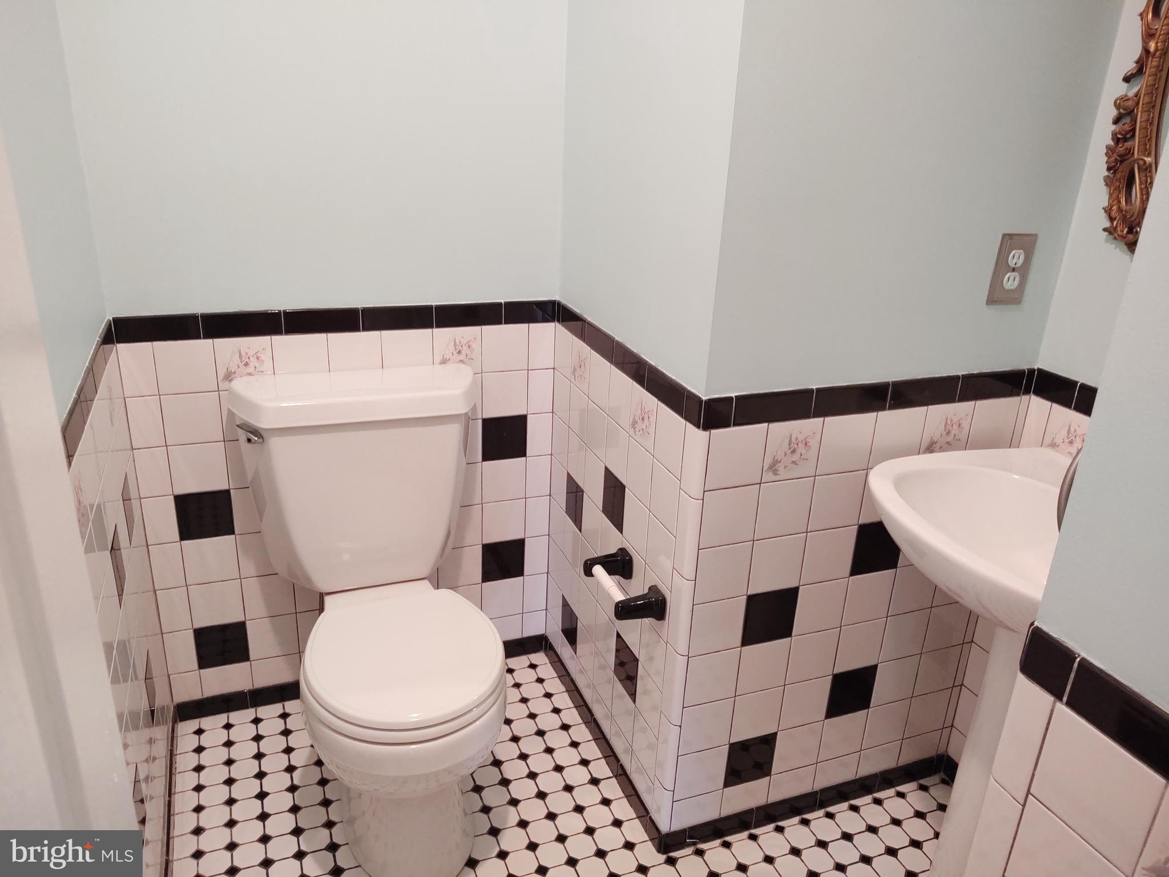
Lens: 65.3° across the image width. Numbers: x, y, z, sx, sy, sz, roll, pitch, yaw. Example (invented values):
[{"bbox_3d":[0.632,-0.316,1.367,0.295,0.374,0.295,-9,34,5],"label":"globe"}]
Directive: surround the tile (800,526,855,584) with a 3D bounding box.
[{"bbox_3d":[0.445,0.212,1.666,0.108,0.108,0.009,-6,23,-21],"label":"tile"}]

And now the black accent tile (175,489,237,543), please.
[{"bbox_3d":[-0.806,0.162,1.942,0.108,0.108,0.009,-6,23,-20],"label":"black accent tile"}]

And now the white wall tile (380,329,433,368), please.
[{"bbox_3d":[-0.383,-0.185,1.968,0.108,0.108,0.010,-6,23,-20],"label":"white wall tile"}]

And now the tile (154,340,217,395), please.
[{"bbox_3d":[-0.791,-0.142,1.815,0.108,0.108,0.009,-6,23,-20],"label":"tile"}]

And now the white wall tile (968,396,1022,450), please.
[{"bbox_3d":[0.759,-0.024,1.701,0.108,0.108,0.009,-6,24,-21],"label":"white wall tile"}]

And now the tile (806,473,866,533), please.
[{"bbox_3d":[0.449,0.110,1.626,0.108,0.108,0.009,-6,24,-21],"label":"tile"}]

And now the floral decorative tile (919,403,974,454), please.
[{"bbox_3d":[0.657,-0.013,1.661,0.108,0.108,0.009,-6,23,-21],"label":"floral decorative tile"}]

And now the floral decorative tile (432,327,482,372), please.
[{"bbox_3d":[-0.281,-0.196,2.006,0.108,0.108,0.009,-6,23,-20],"label":"floral decorative tile"}]

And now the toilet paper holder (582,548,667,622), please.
[{"bbox_3d":[0.073,0.278,1.718,0.086,0.049,0.199,-6,23,-20],"label":"toilet paper holder"}]

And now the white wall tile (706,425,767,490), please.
[{"bbox_3d":[0.250,0.031,1.508,0.108,0.108,0.009,-6,23,-21],"label":"white wall tile"}]

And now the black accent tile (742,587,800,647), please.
[{"bbox_3d":[0.338,0.324,1.668,0.108,0.108,0.010,-6,24,-21],"label":"black accent tile"}]

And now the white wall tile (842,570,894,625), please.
[{"bbox_3d":[0.543,0.303,1.748,0.108,0.108,0.009,-6,23,-20],"label":"white wall tile"}]

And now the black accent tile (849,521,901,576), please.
[{"bbox_3d":[0.546,0.201,1.704,0.108,0.108,0.009,-6,23,-21],"label":"black accent tile"}]

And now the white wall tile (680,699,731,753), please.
[{"bbox_3d":[0.227,0.538,1.715,0.108,0.108,0.009,-6,23,-20],"label":"white wall tile"}]

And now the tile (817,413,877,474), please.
[{"bbox_3d":[0.454,0.008,1.584,0.108,0.108,0.010,-6,24,-21],"label":"tile"}]

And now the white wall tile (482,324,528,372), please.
[{"bbox_3d":[-0.179,-0.207,2.044,0.108,0.108,0.009,-6,23,-20],"label":"white wall tile"}]

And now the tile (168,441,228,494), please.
[{"bbox_3d":[-0.800,0.061,1.897,0.108,0.108,0.009,-6,23,-20],"label":"tile"}]

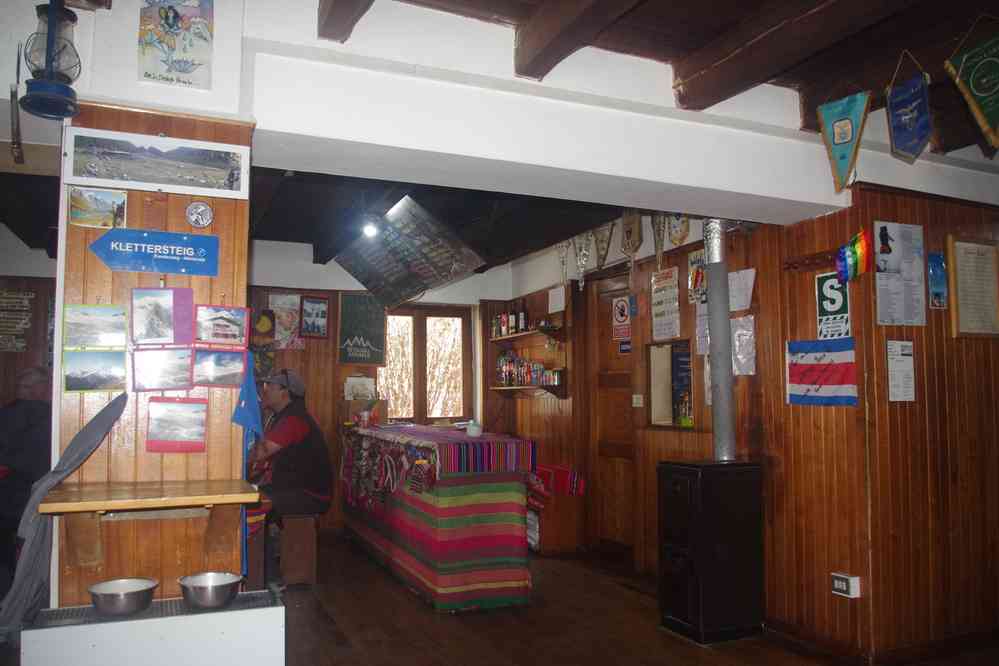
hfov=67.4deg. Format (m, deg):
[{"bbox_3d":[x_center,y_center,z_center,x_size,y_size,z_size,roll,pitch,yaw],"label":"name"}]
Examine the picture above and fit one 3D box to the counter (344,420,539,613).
[{"bbox_3d":[-0.494,1.203,5.368,0.715,0.949,1.950,2,-4,-23],"label":"counter"}]

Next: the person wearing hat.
[{"bbox_3d":[-1.423,0.890,4.758,0.760,1.329,0.500,1,-4,-14],"label":"person wearing hat"}]

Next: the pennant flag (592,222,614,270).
[{"bbox_3d":[0.760,-0.624,5.480,0.020,0.335,0.280,2,-4,-23],"label":"pennant flag"}]

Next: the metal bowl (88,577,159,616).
[{"bbox_3d":[-1.001,0.708,1.996,0.166,0.069,0.166,2,-4,-23],"label":"metal bowl"}]

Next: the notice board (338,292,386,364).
[{"bbox_3d":[-1.248,-0.041,6.837,0.425,0.630,0.030,2,-4,-23],"label":"notice board"}]

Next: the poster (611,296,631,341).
[{"bbox_3d":[0.863,-0.103,5.301,0.010,0.300,0.215,2,-4,-23],"label":"poster"}]

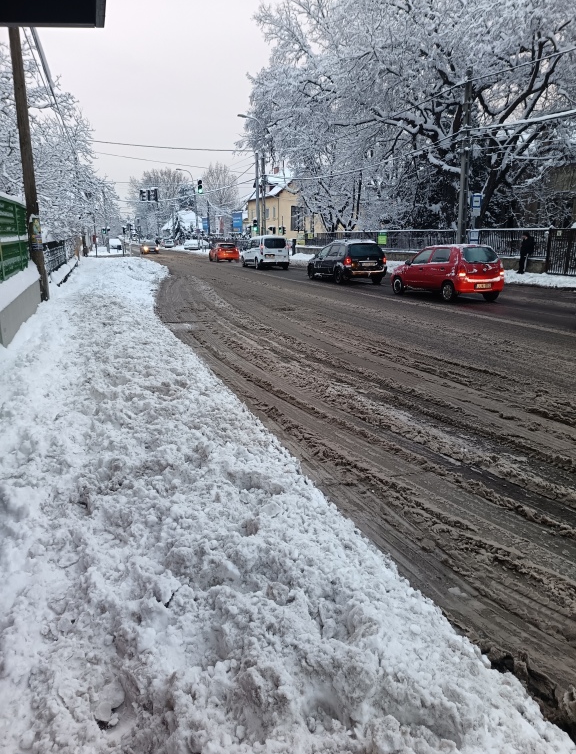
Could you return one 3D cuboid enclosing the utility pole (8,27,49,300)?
[{"bbox_3d":[-5.807,-5.437,11.800,0.280,7.400,0.280,-5,15,-18],"label":"utility pole"}]

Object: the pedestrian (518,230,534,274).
[{"bbox_3d":[10.016,-5.258,22.388,0.550,1.740,0.500,-5,15,-18],"label":"pedestrian"}]

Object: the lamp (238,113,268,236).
[{"bbox_3d":[-2.860,-14.596,41.362,2.300,10.913,0.350,-5,15,-18],"label":"lamp"}]

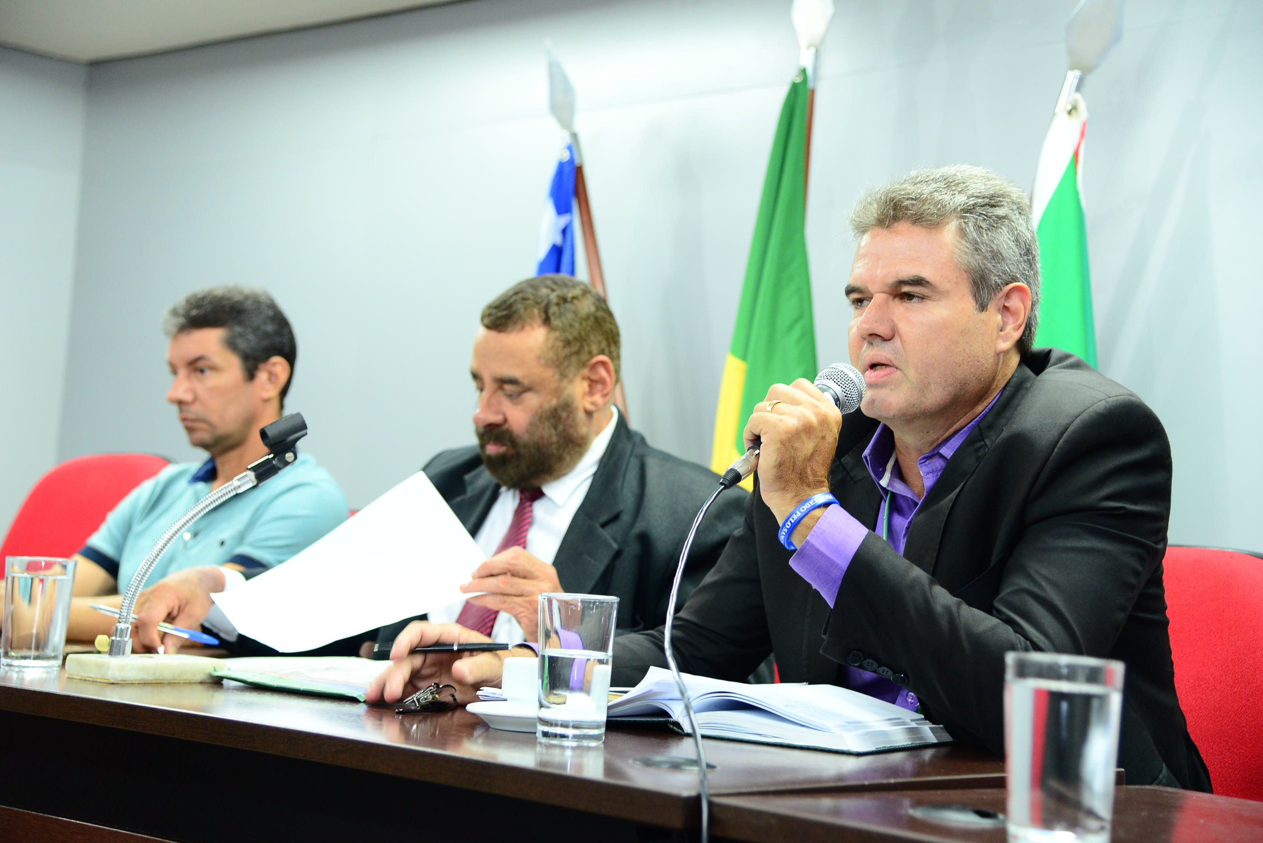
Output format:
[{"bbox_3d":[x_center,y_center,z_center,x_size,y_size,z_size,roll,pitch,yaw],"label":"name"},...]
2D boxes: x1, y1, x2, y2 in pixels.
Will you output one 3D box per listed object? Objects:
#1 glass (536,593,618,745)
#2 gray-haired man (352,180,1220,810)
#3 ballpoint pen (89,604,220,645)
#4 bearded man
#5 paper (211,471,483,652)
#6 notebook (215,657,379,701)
[{"bbox_3d":[-0.048,0.214,1.755,0.070,0.124,0.070,4,-3,-1],"label":"glass"},{"bbox_3d":[0.255,0.399,2.008,0.870,1.321,0.557,7,-4,-42],"label":"gray-haired man"},{"bbox_3d":[-0.531,0.226,2.270,0.155,0.010,0.010,17,-3,0],"label":"ballpoint pen"},{"bbox_3d":[-0.188,0.434,2.452,0.540,1.245,0.775,1,-5,44],"label":"bearded man"},{"bbox_3d":[-0.323,0.173,2.330,0.297,0.040,0.210,-26,-39,6],"label":"paper"},{"bbox_3d":[-0.282,0.275,2.213,0.215,0.020,0.300,7,-4,-41],"label":"notebook"}]

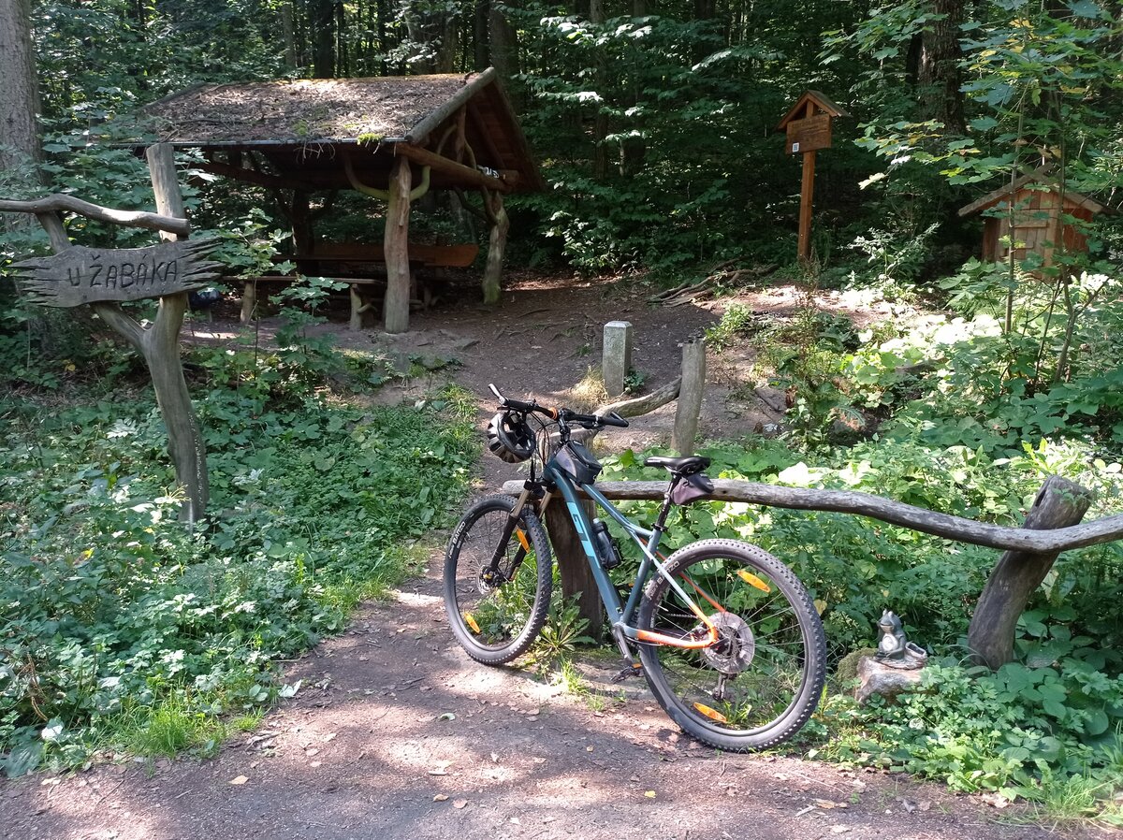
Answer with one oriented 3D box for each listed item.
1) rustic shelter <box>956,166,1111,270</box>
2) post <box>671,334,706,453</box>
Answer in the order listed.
[{"bbox_3d":[5.269,-2.096,9.978,1.360,1.250,1.200,8,11,36],"label":"rustic shelter"},{"bbox_3d":[0.802,-0.129,5.740,0.150,0.790,0.150,5,9,5],"label":"post"}]

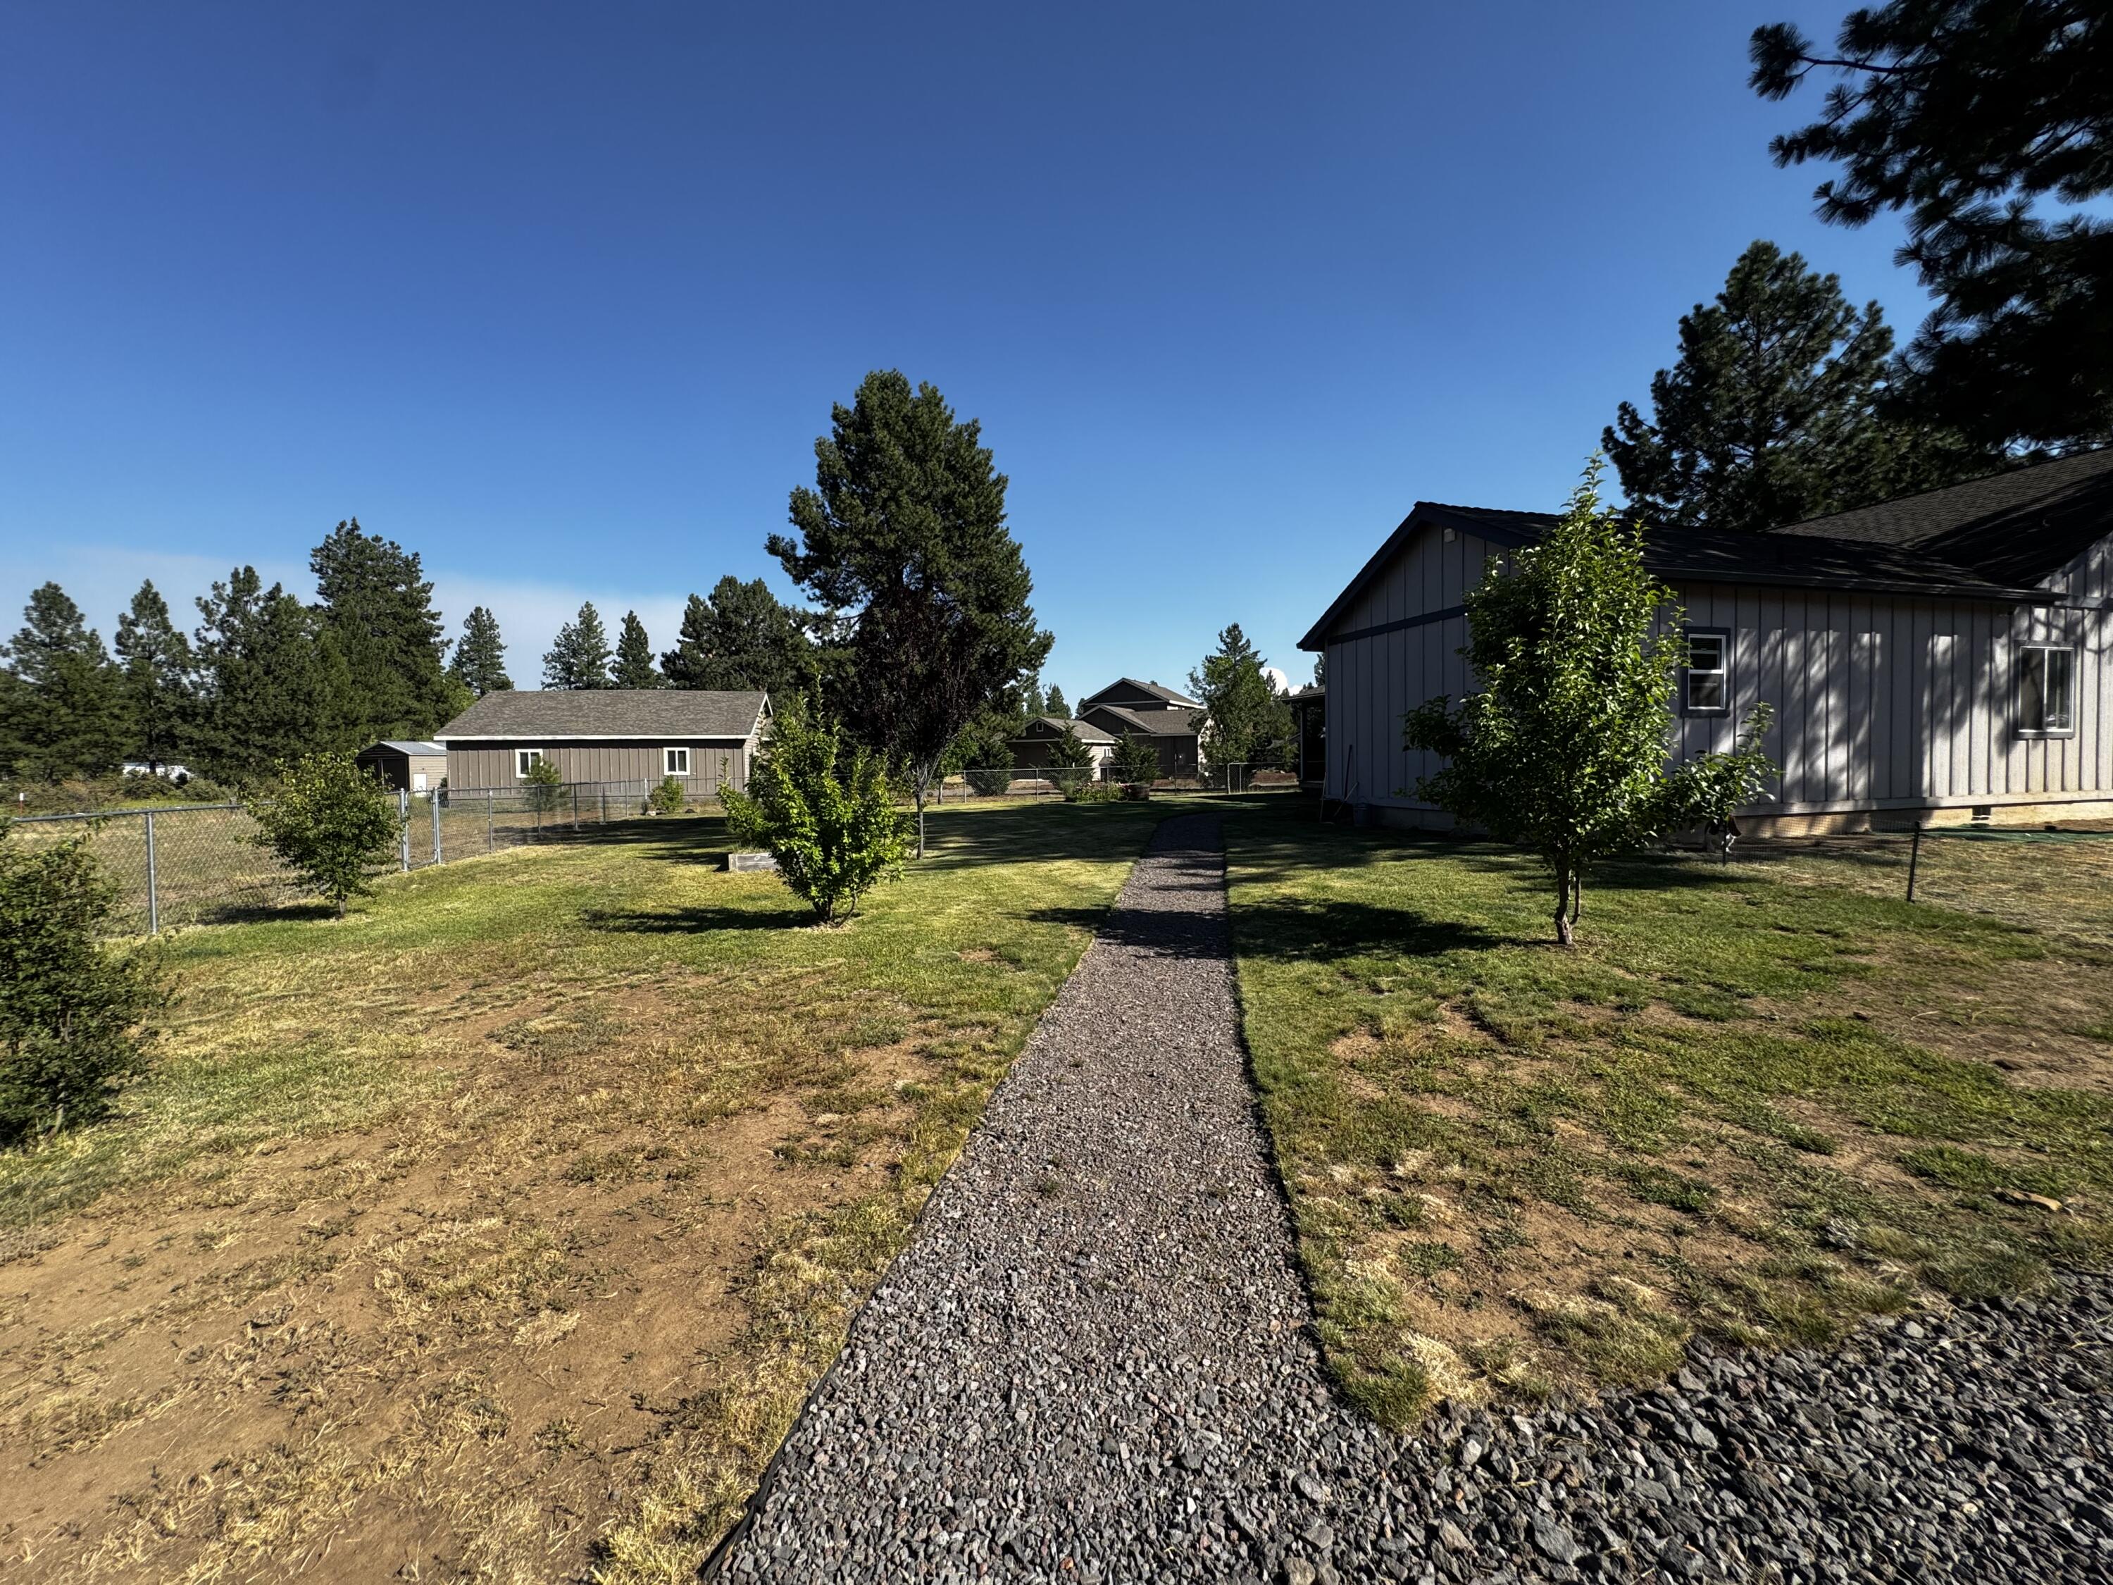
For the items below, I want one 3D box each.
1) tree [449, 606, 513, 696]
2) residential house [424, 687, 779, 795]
[{"bbox_3d":[-56.669,-9.605,83.742,5.900,17.800,5.800,-2,2,-34],"label":"tree"},{"bbox_3d":[-21.530,-2.419,43.658,12.955,5.512,11.750,-1,2,-12],"label":"residential house"}]

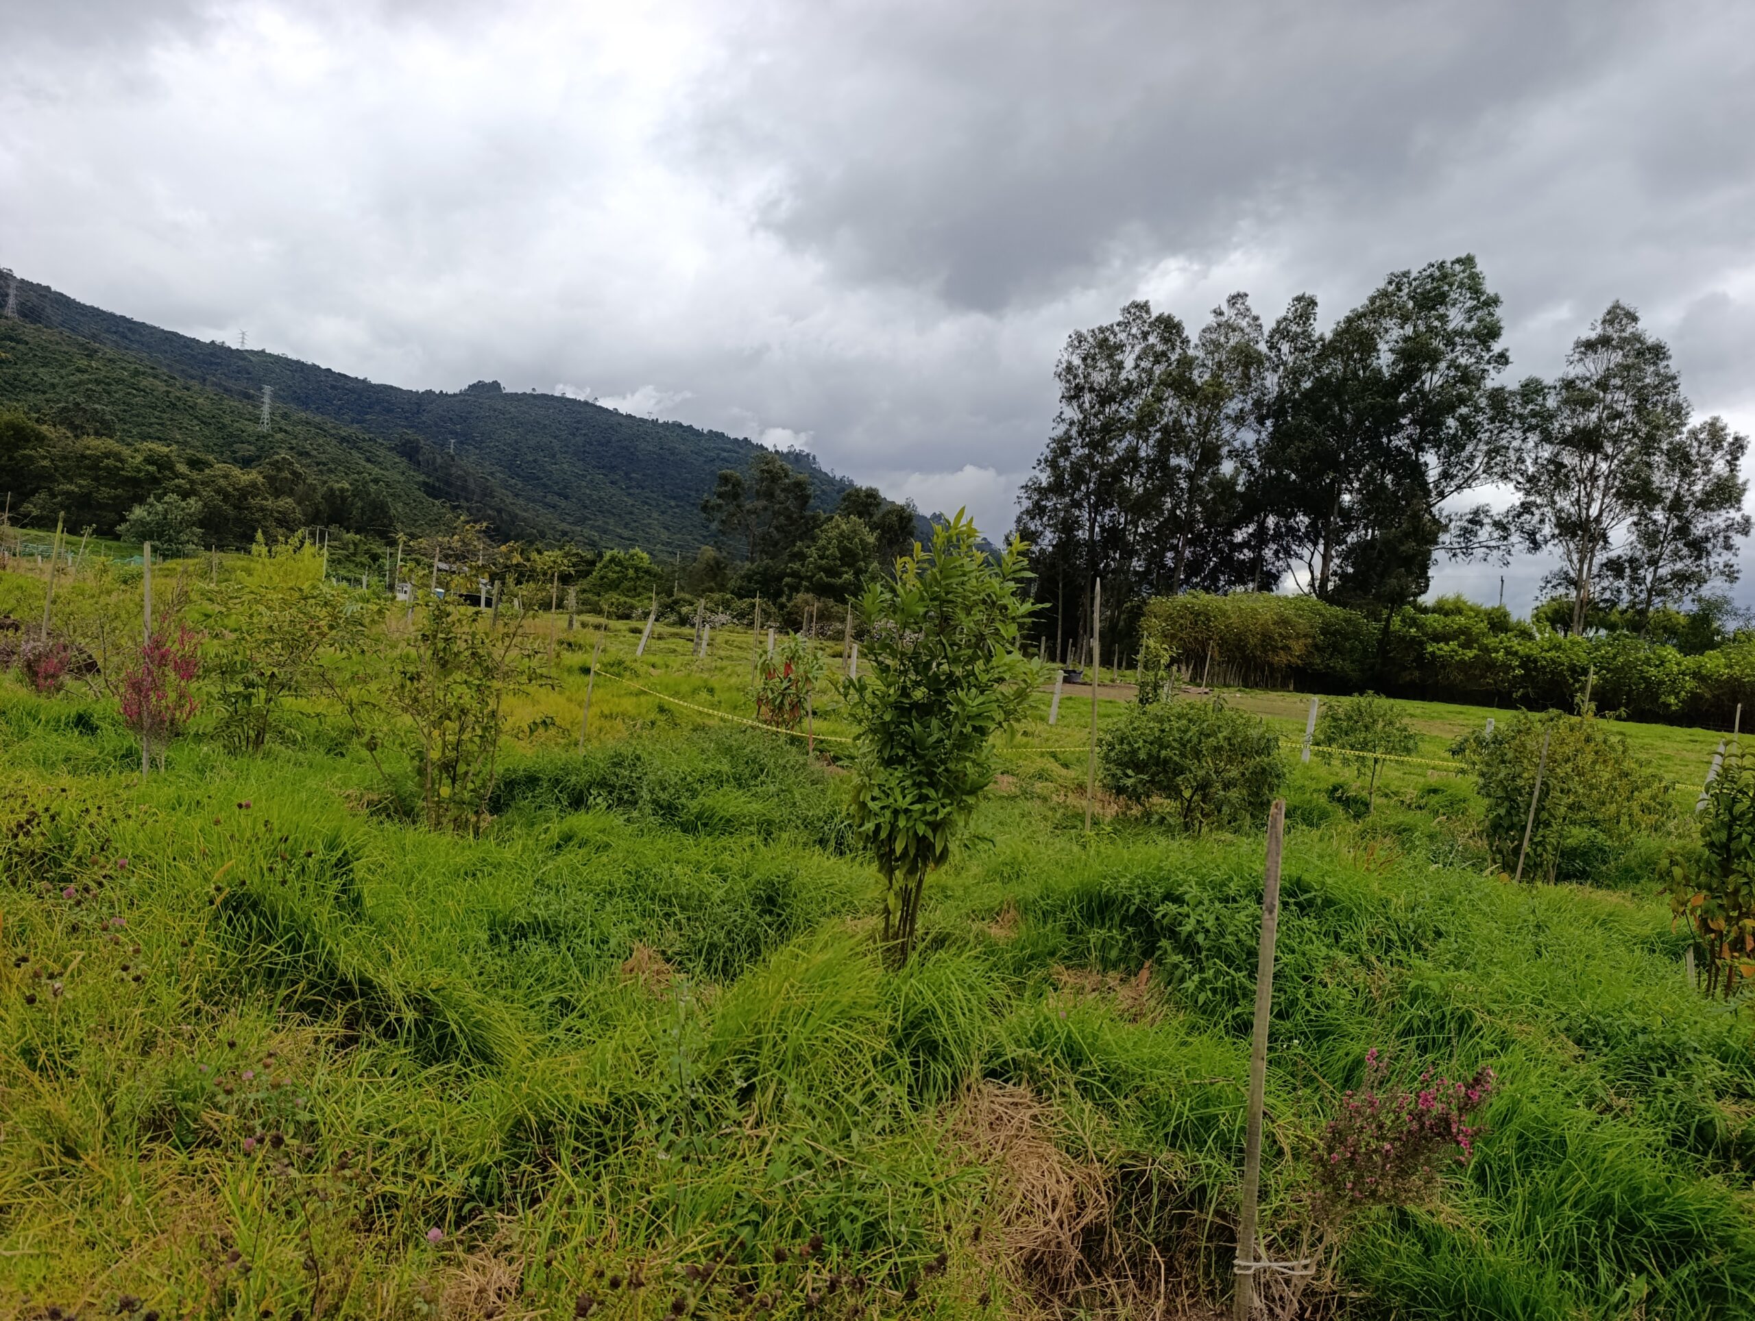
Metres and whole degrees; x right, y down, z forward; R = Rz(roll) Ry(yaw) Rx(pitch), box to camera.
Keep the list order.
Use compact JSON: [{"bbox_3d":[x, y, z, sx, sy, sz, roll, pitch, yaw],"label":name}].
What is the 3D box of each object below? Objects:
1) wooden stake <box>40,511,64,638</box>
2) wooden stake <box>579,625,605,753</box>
[{"bbox_3d":[-6.928,-0.637,9.800,0.044,1.214,0.044,8,3,-35],"label":"wooden stake"},{"bbox_3d":[-2.376,0.258,9.700,0.042,1.045,0.042,10,3,-13],"label":"wooden stake"}]

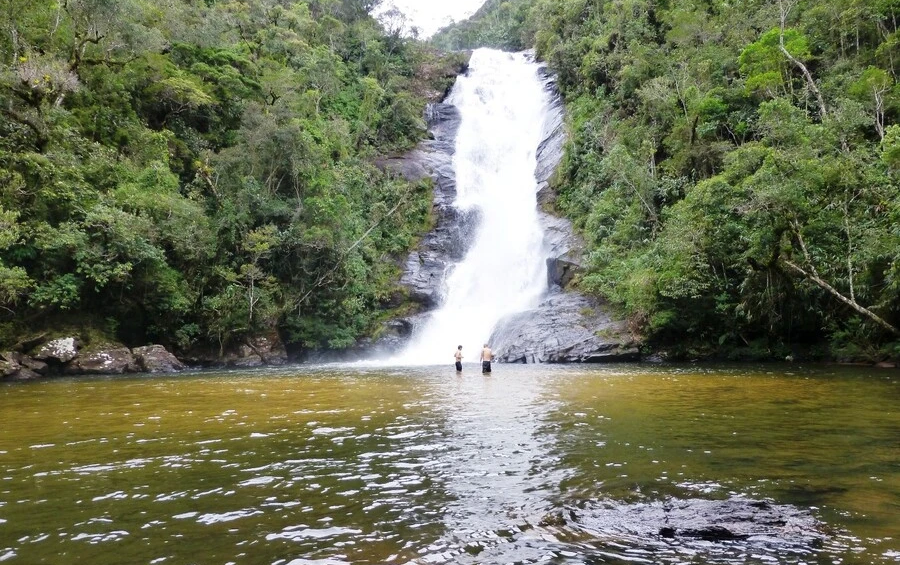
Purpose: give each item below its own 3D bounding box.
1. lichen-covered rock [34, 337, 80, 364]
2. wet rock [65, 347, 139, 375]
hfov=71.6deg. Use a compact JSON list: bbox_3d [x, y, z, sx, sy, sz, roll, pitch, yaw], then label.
[{"bbox_3d":[-18.178,3.126,28.900,1.800,1.149,1.500,3,-6,-33],"label":"lichen-covered rock"},{"bbox_3d":[-15.807,3.546,28.300,2.882,1.135,2.000,3,-6,-33],"label":"wet rock"}]

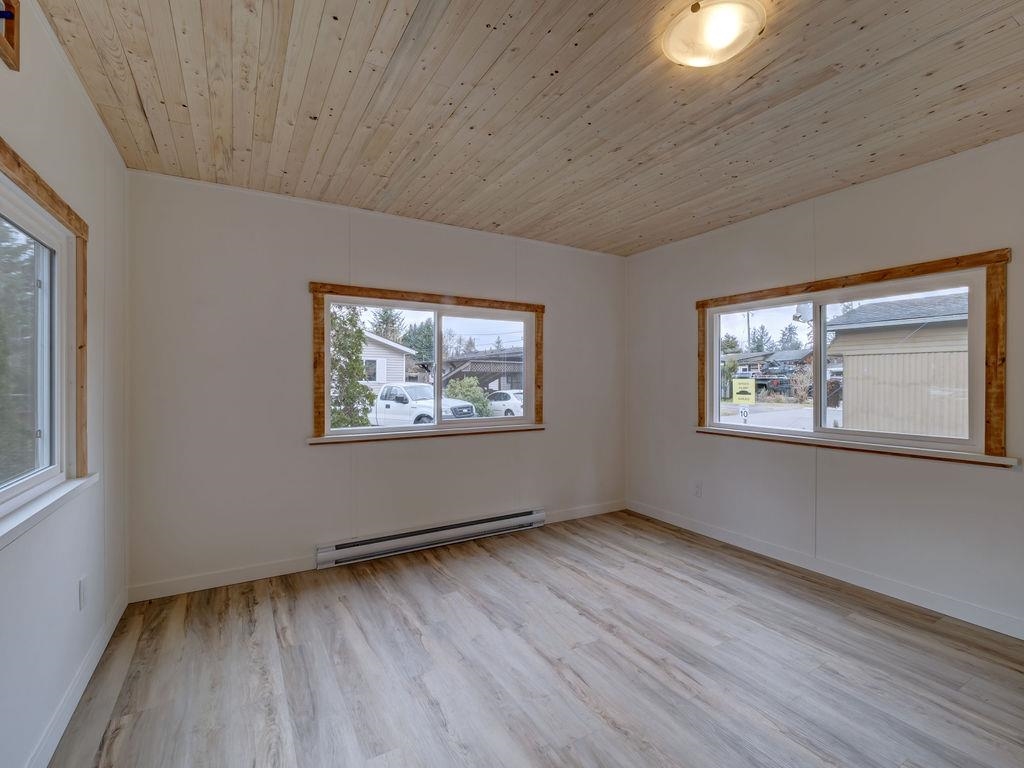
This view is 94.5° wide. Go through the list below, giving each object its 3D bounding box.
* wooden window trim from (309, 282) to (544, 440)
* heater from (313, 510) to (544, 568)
[{"bbox_3d":[-0.483,-0.132,3.321,1.736,0.974,0.050,0,1,-30],"label":"wooden window trim"},{"bbox_3d":[-0.468,1.056,3.325,1.676,0.150,0.062,0,1,-30],"label":"heater"}]

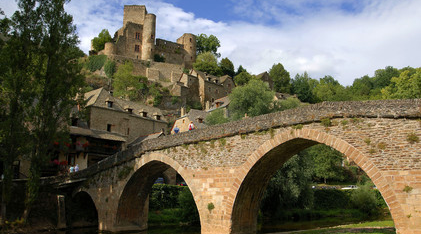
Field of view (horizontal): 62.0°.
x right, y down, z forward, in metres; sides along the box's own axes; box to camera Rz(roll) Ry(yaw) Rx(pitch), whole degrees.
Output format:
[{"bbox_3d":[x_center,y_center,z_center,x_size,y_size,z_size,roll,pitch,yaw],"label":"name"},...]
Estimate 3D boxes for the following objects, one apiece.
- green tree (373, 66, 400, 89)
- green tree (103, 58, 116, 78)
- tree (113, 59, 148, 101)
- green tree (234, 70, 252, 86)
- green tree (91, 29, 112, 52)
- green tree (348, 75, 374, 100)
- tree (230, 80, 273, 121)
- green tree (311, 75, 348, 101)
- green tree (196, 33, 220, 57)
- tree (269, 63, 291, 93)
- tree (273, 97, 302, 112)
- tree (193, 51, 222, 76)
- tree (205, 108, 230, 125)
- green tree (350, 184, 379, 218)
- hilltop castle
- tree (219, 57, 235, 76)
[{"bbox_3d":[62.590,-13.550,125.000,10.340,9.440,9.500,0,-12,0],"label":"green tree"},{"bbox_3d":[-32.850,-16.100,114.000,4.550,6.370,4.200,0,-12,0],"label":"green tree"},{"bbox_3d":[-23.280,-10.910,102.000,10.480,11.410,9.500,0,-12,0],"label":"tree"},{"bbox_3d":[10.168,-11.683,107.474,5.600,6.000,5.400,0,-10,0],"label":"green tree"},{"bbox_3d":[-42.916,-30.021,137.211,8.800,9.000,8.400,0,-10,0],"label":"green tree"},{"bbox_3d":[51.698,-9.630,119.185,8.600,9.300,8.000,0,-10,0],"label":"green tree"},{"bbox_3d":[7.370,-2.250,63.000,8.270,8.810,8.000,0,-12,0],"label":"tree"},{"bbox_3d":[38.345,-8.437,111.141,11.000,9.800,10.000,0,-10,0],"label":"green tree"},{"bbox_3d":[-1.478,-29.597,146.992,11.000,11.500,10.500,0,-10,0],"label":"green tree"},{"bbox_3d":[21.650,-11.770,110.000,6.900,9.840,7.000,0,-12,0],"label":"tree"},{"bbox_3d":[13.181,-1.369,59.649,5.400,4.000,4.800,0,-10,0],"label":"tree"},{"bbox_3d":[-1.030,-17.970,120.000,10.270,8.720,9.500,0,-12,0],"label":"tree"},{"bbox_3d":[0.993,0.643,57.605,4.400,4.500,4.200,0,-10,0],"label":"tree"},{"bbox_3d":[24.605,13.185,55.544,4.200,5.200,4.000,0,-10,0],"label":"green tree"},{"bbox_3d":[-25.963,-32.476,137.852,38.000,24.500,25.000,2,-10,-13],"label":"hilltop castle"},{"bbox_3d":[5.480,-16.600,120.000,6.160,7.380,6.000,0,-12,0],"label":"tree"}]

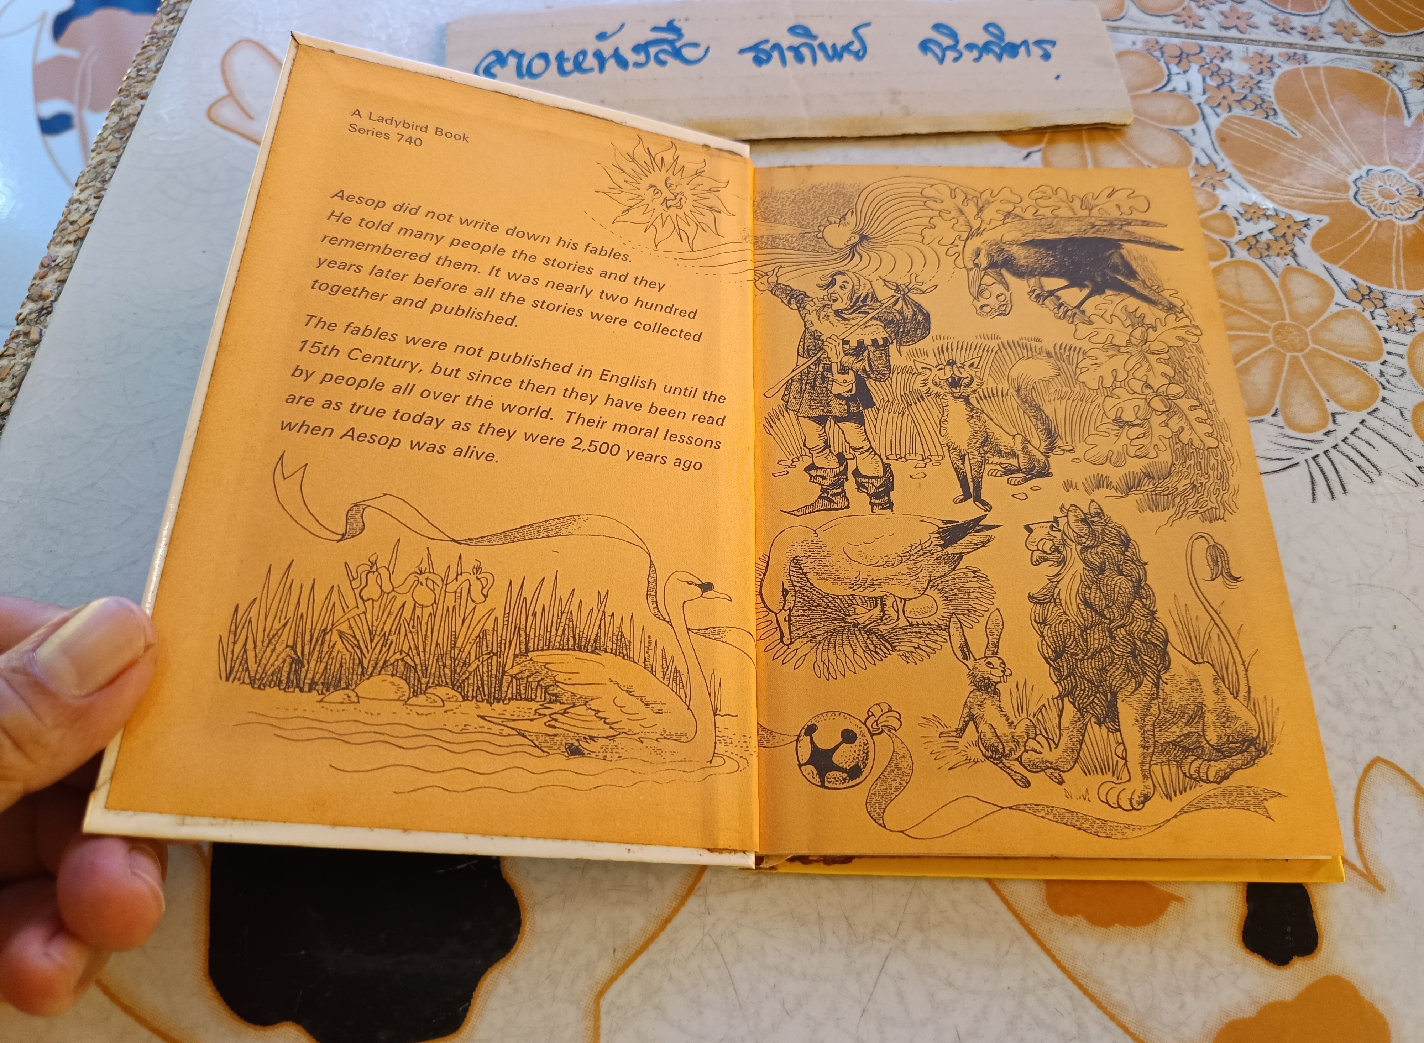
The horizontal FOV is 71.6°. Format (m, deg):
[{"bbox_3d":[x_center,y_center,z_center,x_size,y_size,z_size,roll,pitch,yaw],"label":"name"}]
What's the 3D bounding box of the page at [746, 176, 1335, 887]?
[{"bbox_3d":[0.067,-0.013,0.229,0.114,0.007,0.172,0,67,1],"label":"page"}]

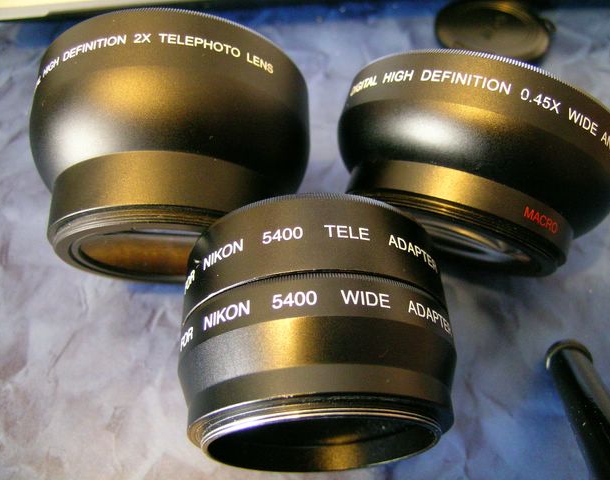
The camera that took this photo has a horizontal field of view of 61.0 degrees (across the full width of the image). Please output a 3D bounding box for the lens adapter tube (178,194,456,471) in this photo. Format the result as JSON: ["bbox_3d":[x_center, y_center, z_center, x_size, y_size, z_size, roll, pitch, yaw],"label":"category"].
[{"bbox_3d":[0.002,0.024,0.114,0.059,0.059,0.041,-2,55,-1],"label":"lens adapter tube"}]

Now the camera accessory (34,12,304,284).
[{"bbox_3d":[-0.033,-0.017,0.136,0.070,0.070,0.046,-1,71,-1],"label":"camera accessory"}]

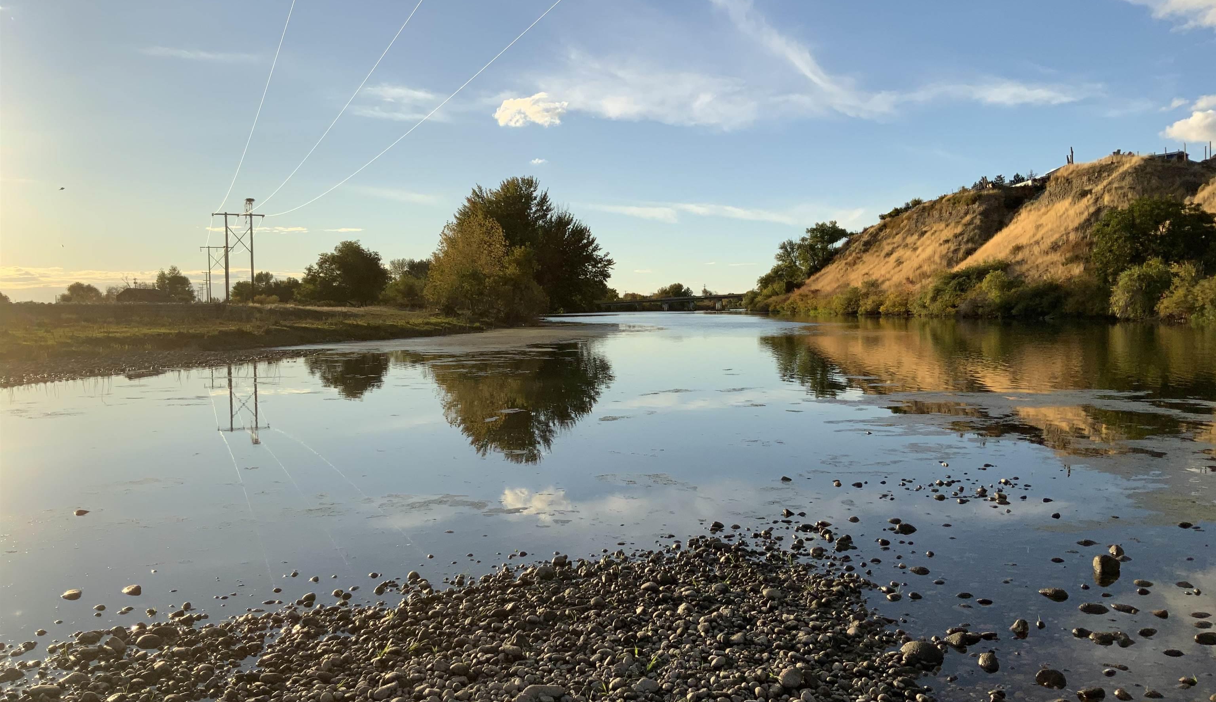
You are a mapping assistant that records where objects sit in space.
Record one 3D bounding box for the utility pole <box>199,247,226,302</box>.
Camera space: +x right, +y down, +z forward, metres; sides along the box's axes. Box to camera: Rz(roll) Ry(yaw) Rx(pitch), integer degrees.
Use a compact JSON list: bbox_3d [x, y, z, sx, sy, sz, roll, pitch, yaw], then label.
[{"bbox_3d":[-95.369,-18.577,249.000,7.500,14.200,0.600,-2,3,-23],"label":"utility pole"}]

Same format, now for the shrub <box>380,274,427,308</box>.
[{"bbox_3d":[-35.441,-10.375,178.000,8.000,6.100,6.800,-1,2,-11],"label":"shrub"}]

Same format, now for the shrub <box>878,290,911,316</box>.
[{"bbox_3d":[49.005,-8.195,174.000,5.400,4.200,4.600,0,3,16],"label":"shrub"}]

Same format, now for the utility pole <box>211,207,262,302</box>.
[{"bbox_3d":[-56.990,-14.468,157.500,7.400,14.500,0.600,-2,3,-23],"label":"utility pole"}]

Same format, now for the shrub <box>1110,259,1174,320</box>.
[{"bbox_3d":[52.888,-6.122,101.000,5.700,6.100,5.200,1,3,28],"label":"shrub"}]

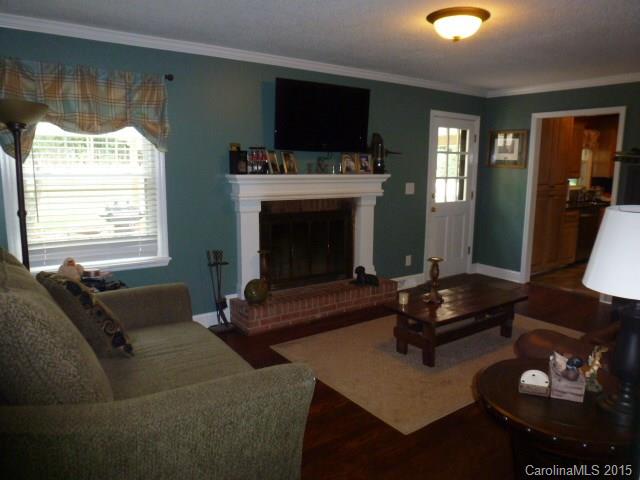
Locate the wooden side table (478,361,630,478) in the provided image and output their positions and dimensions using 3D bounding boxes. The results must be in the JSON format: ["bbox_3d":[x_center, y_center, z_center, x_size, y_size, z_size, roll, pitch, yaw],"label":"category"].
[{"bbox_3d":[0.916,0.869,1.757,0.650,0.580,0.650,1,10,0],"label":"wooden side table"}]

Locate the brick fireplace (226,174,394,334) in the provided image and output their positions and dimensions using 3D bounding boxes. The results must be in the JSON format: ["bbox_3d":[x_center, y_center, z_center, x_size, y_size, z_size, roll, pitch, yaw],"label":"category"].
[{"bbox_3d":[0.002,0.057,4.274,1.730,1.360,0.420,-6,12,-34],"label":"brick fireplace"}]

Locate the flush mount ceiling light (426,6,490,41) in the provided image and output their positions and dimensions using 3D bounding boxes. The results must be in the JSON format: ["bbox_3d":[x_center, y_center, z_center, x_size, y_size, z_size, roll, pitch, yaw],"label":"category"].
[{"bbox_3d":[0.872,-1.343,2.807,0.390,0.155,0.390,0,10,0],"label":"flush mount ceiling light"}]

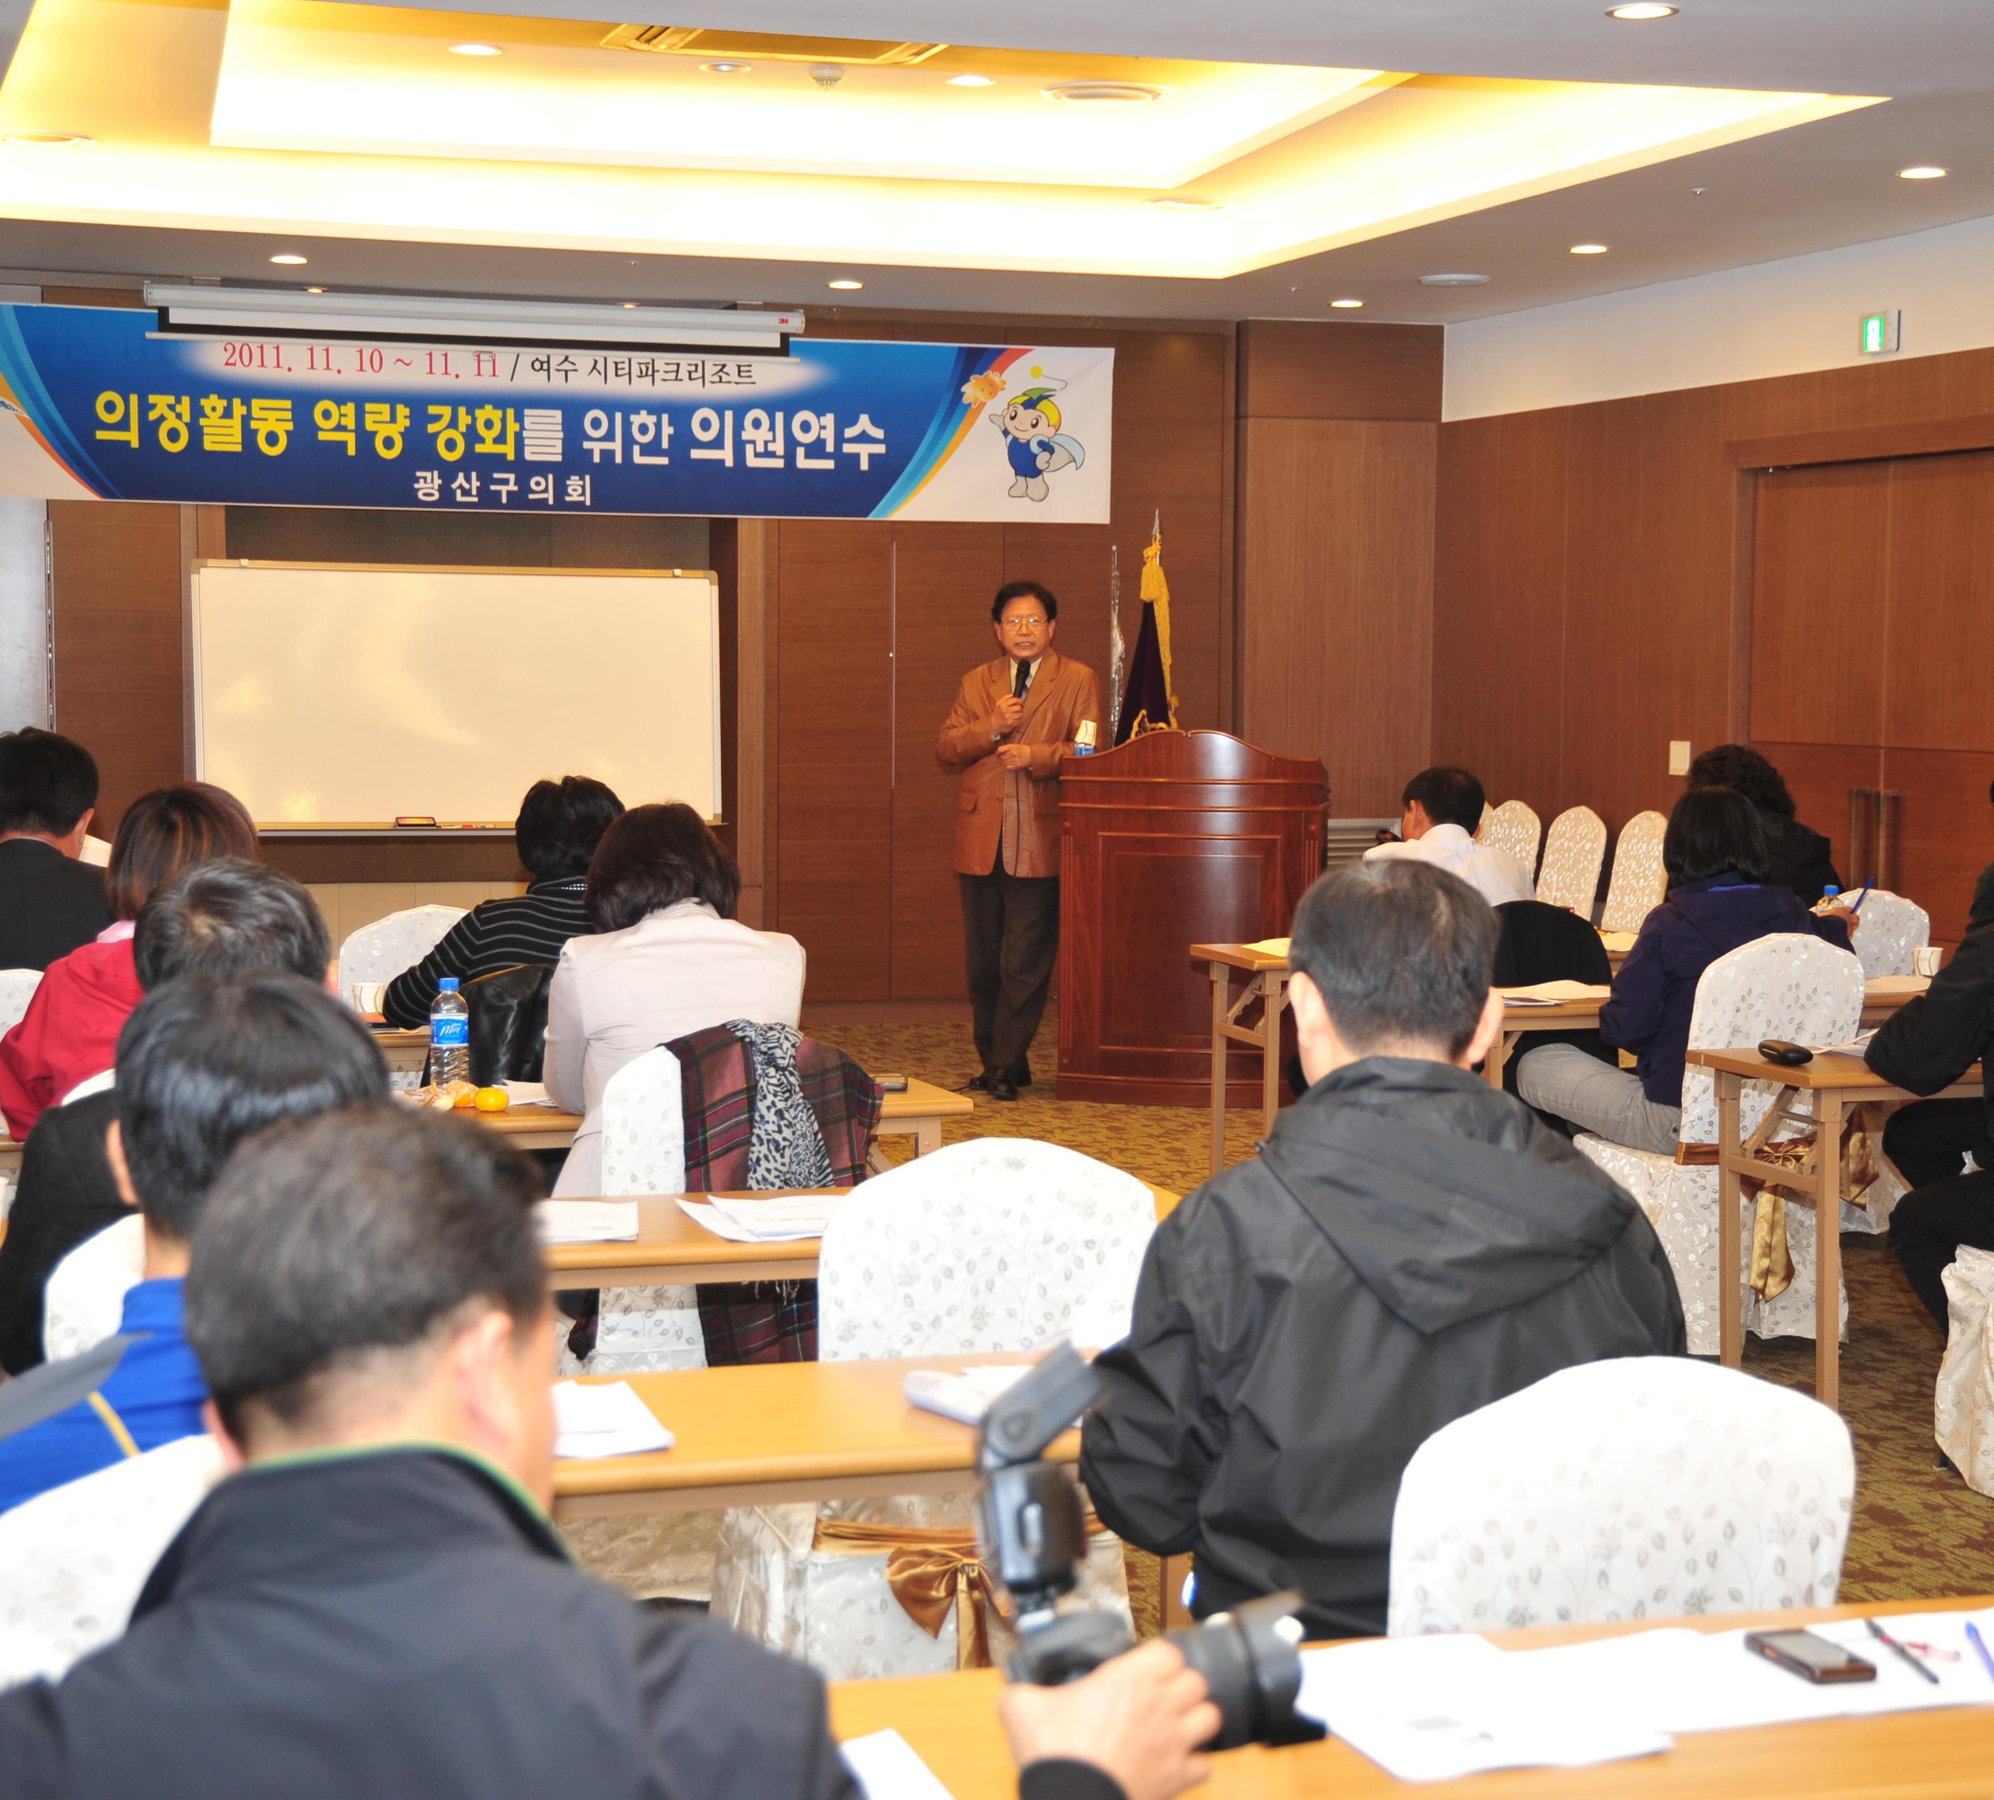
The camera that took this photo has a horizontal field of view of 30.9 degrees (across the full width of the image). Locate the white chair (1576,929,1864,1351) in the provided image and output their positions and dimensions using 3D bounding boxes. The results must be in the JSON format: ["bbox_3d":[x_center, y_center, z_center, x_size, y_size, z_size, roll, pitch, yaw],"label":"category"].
[{"bbox_3d":[1.512,0.499,7.711,0.450,0.905,0.560,-1,4,-24],"label":"white chair"}]

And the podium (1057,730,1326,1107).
[{"bbox_3d":[0.653,0.044,11.974,0.860,1.220,0.540,1,4,7],"label":"podium"}]

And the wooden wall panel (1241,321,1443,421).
[{"bbox_3d":[1.390,-2.138,14.608,0.900,0.400,0.050,-1,4,-17],"label":"wooden wall panel"}]

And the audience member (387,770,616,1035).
[{"bbox_3d":[-0.897,0.373,6.931,0.580,1.230,0.720,-1,4,-18],"label":"audience member"}]

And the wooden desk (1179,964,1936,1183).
[{"bbox_3d":[1.454,0.483,9.503,1.800,0.710,0.480,-1,4,-18],"label":"wooden desk"}]

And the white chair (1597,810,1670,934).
[{"bbox_3d":[2.213,0.123,13.476,0.550,0.905,0.450,-1,4,-18],"label":"white chair"}]

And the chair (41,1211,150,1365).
[{"bbox_3d":[-0.872,0.748,4.090,0.460,0.910,0.540,-1,4,-17],"label":"chair"}]

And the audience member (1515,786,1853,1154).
[{"bbox_3d":[1.464,0.348,7.775,0.510,1.200,0.820,-1,4,-23],"label":"audience member"}]

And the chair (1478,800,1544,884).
[{"bbox_3d":[1.749,0.087,13.677,0.540,0.910,0.460,-1,4,-17],"label":"chair"}]

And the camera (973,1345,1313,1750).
[{"bbox_3d":[0.087,0.403,2.220,0.215,0.260,0.145,-5,4,-13],"label":"camera"}]

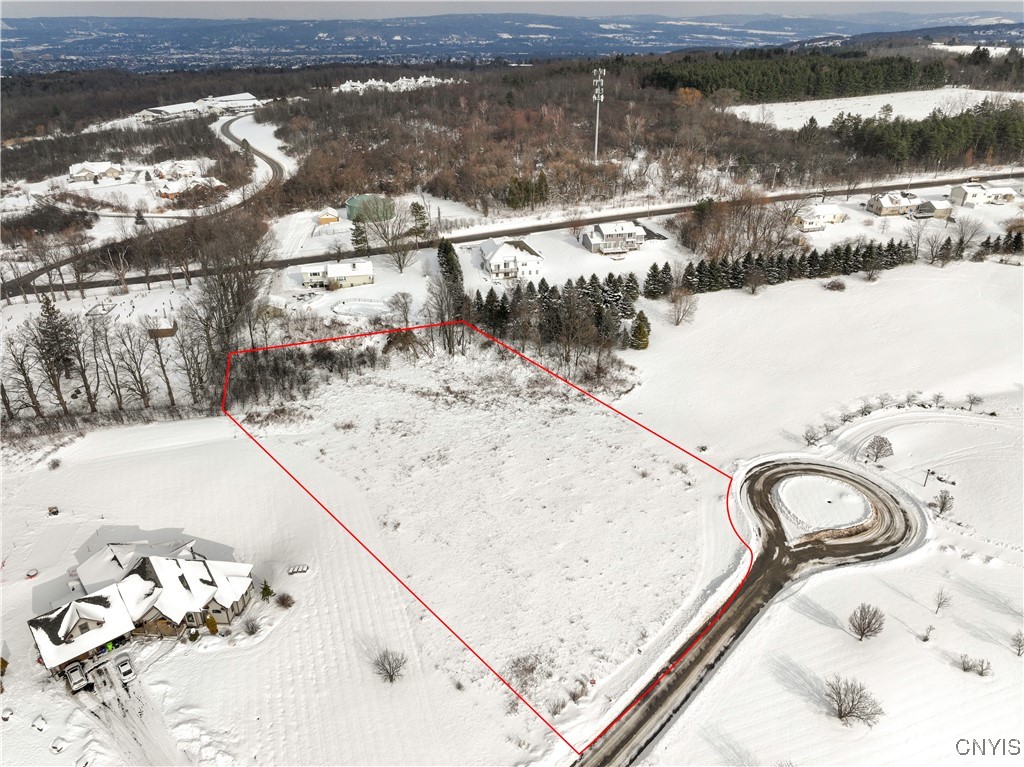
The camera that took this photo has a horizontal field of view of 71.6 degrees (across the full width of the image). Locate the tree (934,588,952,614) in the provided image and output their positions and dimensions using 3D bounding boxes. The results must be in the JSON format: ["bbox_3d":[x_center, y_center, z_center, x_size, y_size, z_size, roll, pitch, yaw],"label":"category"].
[{"bbox_3d":[65.516,33.383,108.338,2.200,4.500,2.200,0,27,0],"label":"tree"}]

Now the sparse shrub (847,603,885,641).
[{"bbox_3d":[51.707,35.066,103.601,4.700,5.700,4.700,0,27,0],"label":"sparse shrub"}]

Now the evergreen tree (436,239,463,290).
[{"bbox_3d":[-17.340,-32.740,196.820,7.210,15.240,7.210,-1,27,0],"label":"evergreen tree"}]

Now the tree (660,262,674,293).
[{"bbox_3d":[42.840,-29.090,195.510,4.130,8.790,4.130,-1,27,0],"label":"tree"}]

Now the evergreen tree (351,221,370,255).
[{"bbox_3d":[-52.413,-50.257,244.226,6.000,11.700,6.000,-1,27,0],"label":"evergreen tree"}]

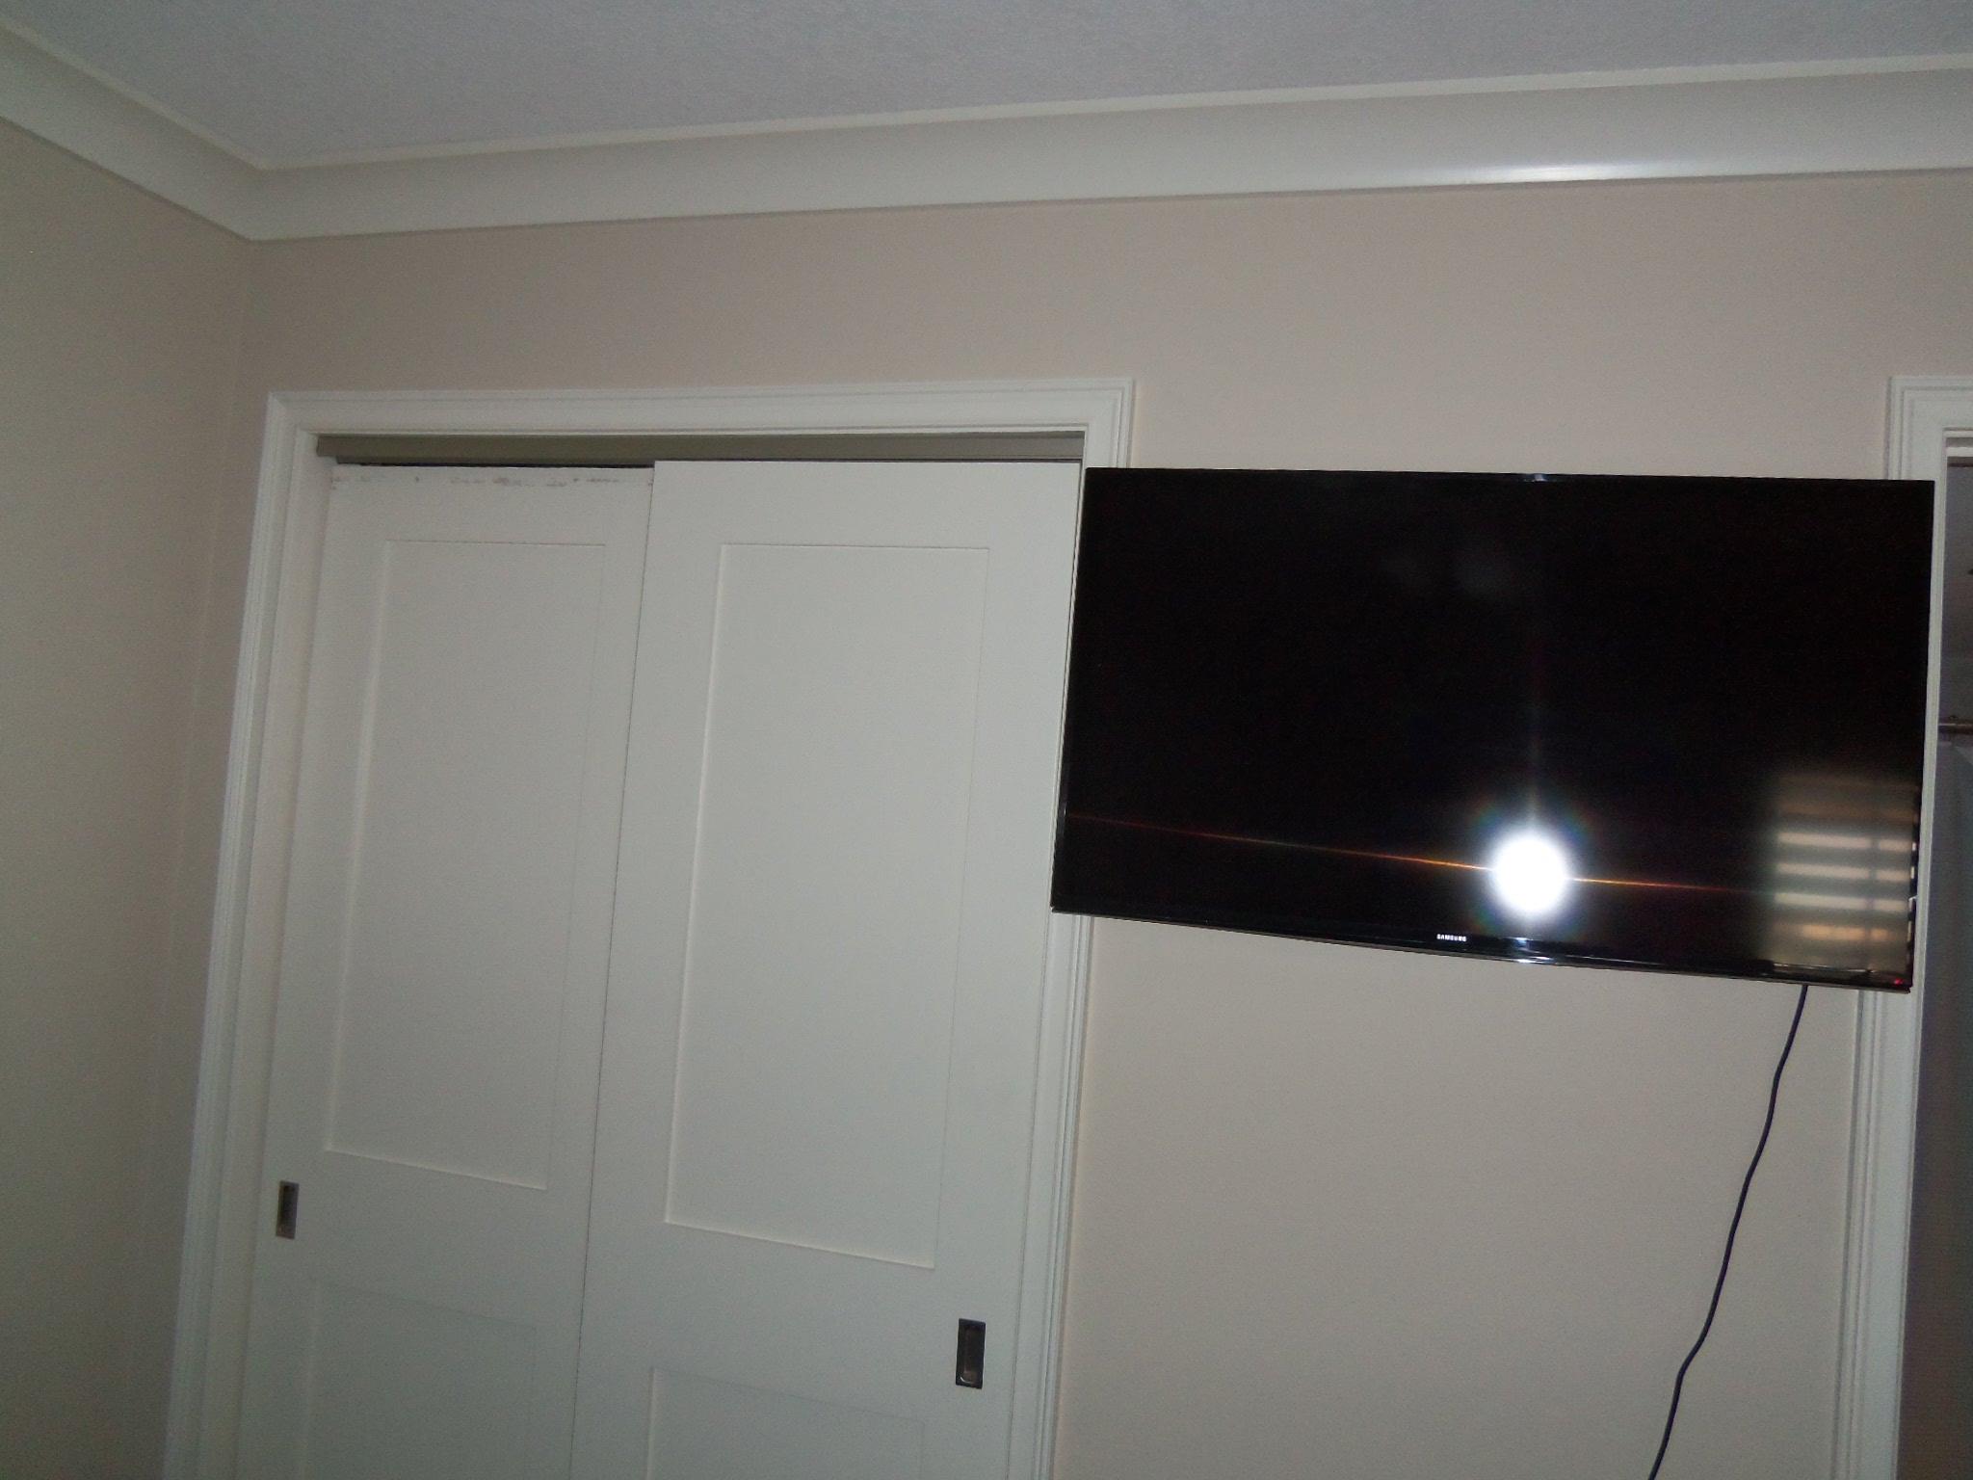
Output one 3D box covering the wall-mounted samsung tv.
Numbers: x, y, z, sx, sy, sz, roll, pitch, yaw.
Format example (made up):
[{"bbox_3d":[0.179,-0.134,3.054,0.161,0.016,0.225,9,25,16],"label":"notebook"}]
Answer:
[{"bbox_3d":[0.547,-0.031,1.823,0.918,0.538,0.065,4,-4,16],"label":"wall-mounted samsung tv"}]

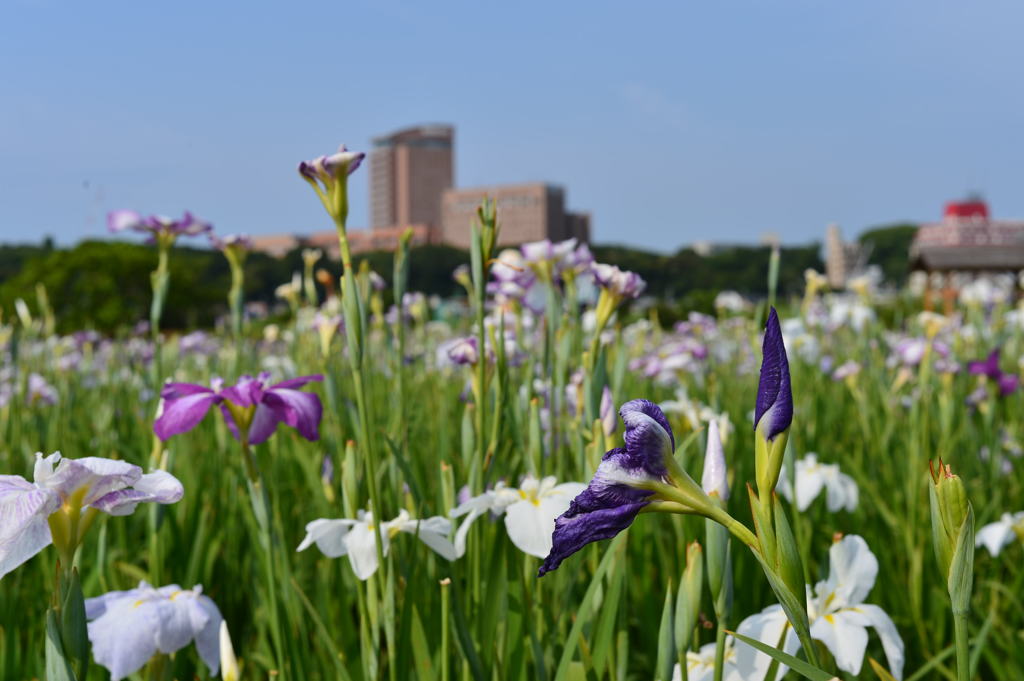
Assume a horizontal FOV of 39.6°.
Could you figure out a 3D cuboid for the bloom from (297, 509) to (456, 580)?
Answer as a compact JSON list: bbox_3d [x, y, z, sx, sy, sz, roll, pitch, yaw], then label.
[{"bbox_3d":[-0.132,0.200,1.400,0.152,0.066,0.135,0,1,0],"label":"bloom"}]

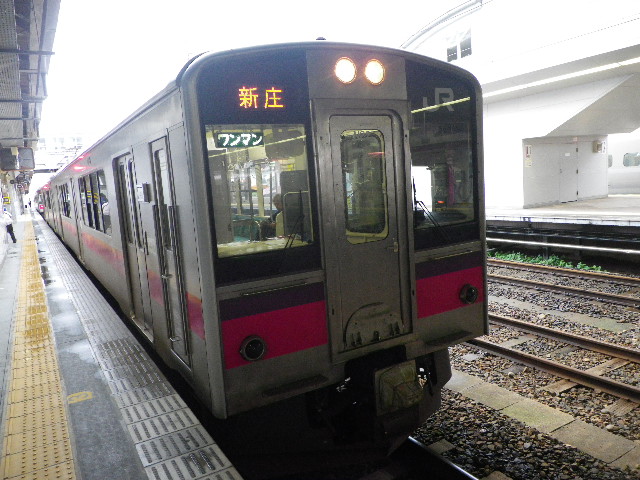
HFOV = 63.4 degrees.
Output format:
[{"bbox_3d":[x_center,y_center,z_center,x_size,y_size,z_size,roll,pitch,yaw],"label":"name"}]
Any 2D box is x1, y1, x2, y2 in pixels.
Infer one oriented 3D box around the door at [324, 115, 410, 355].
[{"bbox_3d":[0.431,-0.082,4.380,0.741,1.950,0.080,-8,8,-29],"label":"door"}]

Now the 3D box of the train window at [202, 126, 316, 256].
[{"bbox_3d":[-0.431,-0.392,3.864,0.795,0.946,0.070,-8,8,-29],"label":"train window"}]

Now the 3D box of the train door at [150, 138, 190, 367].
[{"bbox_3d":[-1.320,0.110,4.648,0.080,1.980,0.664,-8,8,-29],"label":"train door"}]

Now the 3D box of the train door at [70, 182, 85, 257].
[{"bbox_3d":[-6.146,-0.530,13.131,0.080,2.028,1.122,-8,8,-29],"label":"train door"}]

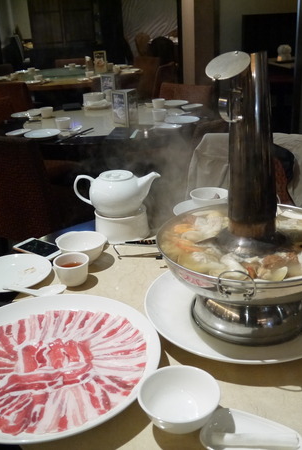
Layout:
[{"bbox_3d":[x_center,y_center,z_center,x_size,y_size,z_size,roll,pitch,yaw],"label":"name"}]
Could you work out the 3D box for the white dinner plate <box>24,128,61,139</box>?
[{"bbox_3d":[-0.547,-0.457,2.466,0.183,0.021,0.183,-3,23,0],"label":"white dinner plate"}]

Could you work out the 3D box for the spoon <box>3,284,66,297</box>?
[{"bbox_3d":[-0.226,0.131,0.969,0.126,0.038,0.043,-10,24,-17],"label":"spoon"}]

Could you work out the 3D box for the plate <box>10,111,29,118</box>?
[{"bbox_3d":[-0.743,-0.643,2.875,0.168,0.021,0.168,-3,23,0],"label":"plate"}]

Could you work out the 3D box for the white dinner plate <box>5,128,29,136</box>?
[{"bbox_3d":[-0.691,-0.481,2.546,0.132,0.018,0.132,-3,23,0],"label":"white dinner plate"}]

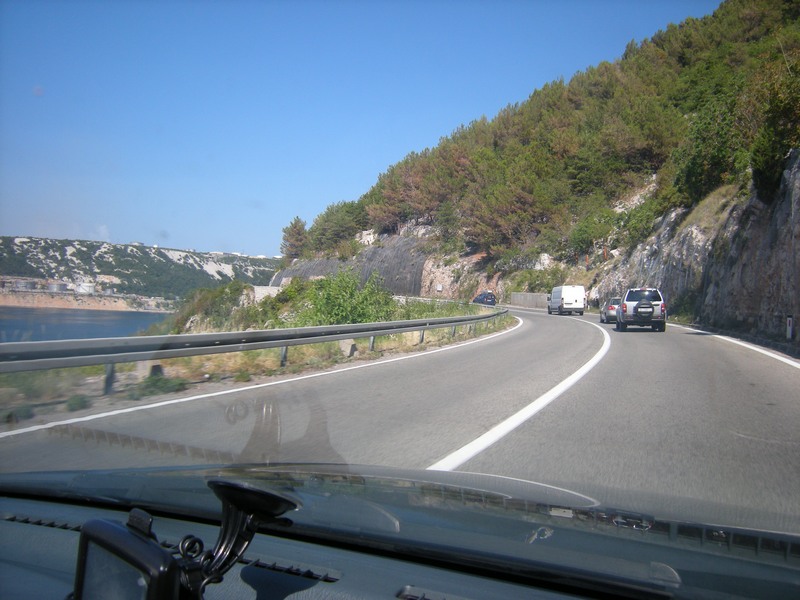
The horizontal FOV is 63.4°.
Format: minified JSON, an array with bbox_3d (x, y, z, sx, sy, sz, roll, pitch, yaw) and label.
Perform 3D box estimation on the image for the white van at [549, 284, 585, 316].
[{"bbox_3d":[14.500,0.050,56.700,2.070,2.520,5.700,1,0,0],"label":"white van"}]

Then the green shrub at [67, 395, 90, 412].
[{"bbox_3d":[-3.860,1.245,7.800,0.260,0.180,0.250,2,0,-25],"label":"green shrub"}]

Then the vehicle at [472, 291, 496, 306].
[{"bbox_3d":[11.650,-0.060,88.500,1.760,1.900,4.300,1,0,-14],"label":"vehicle"}]

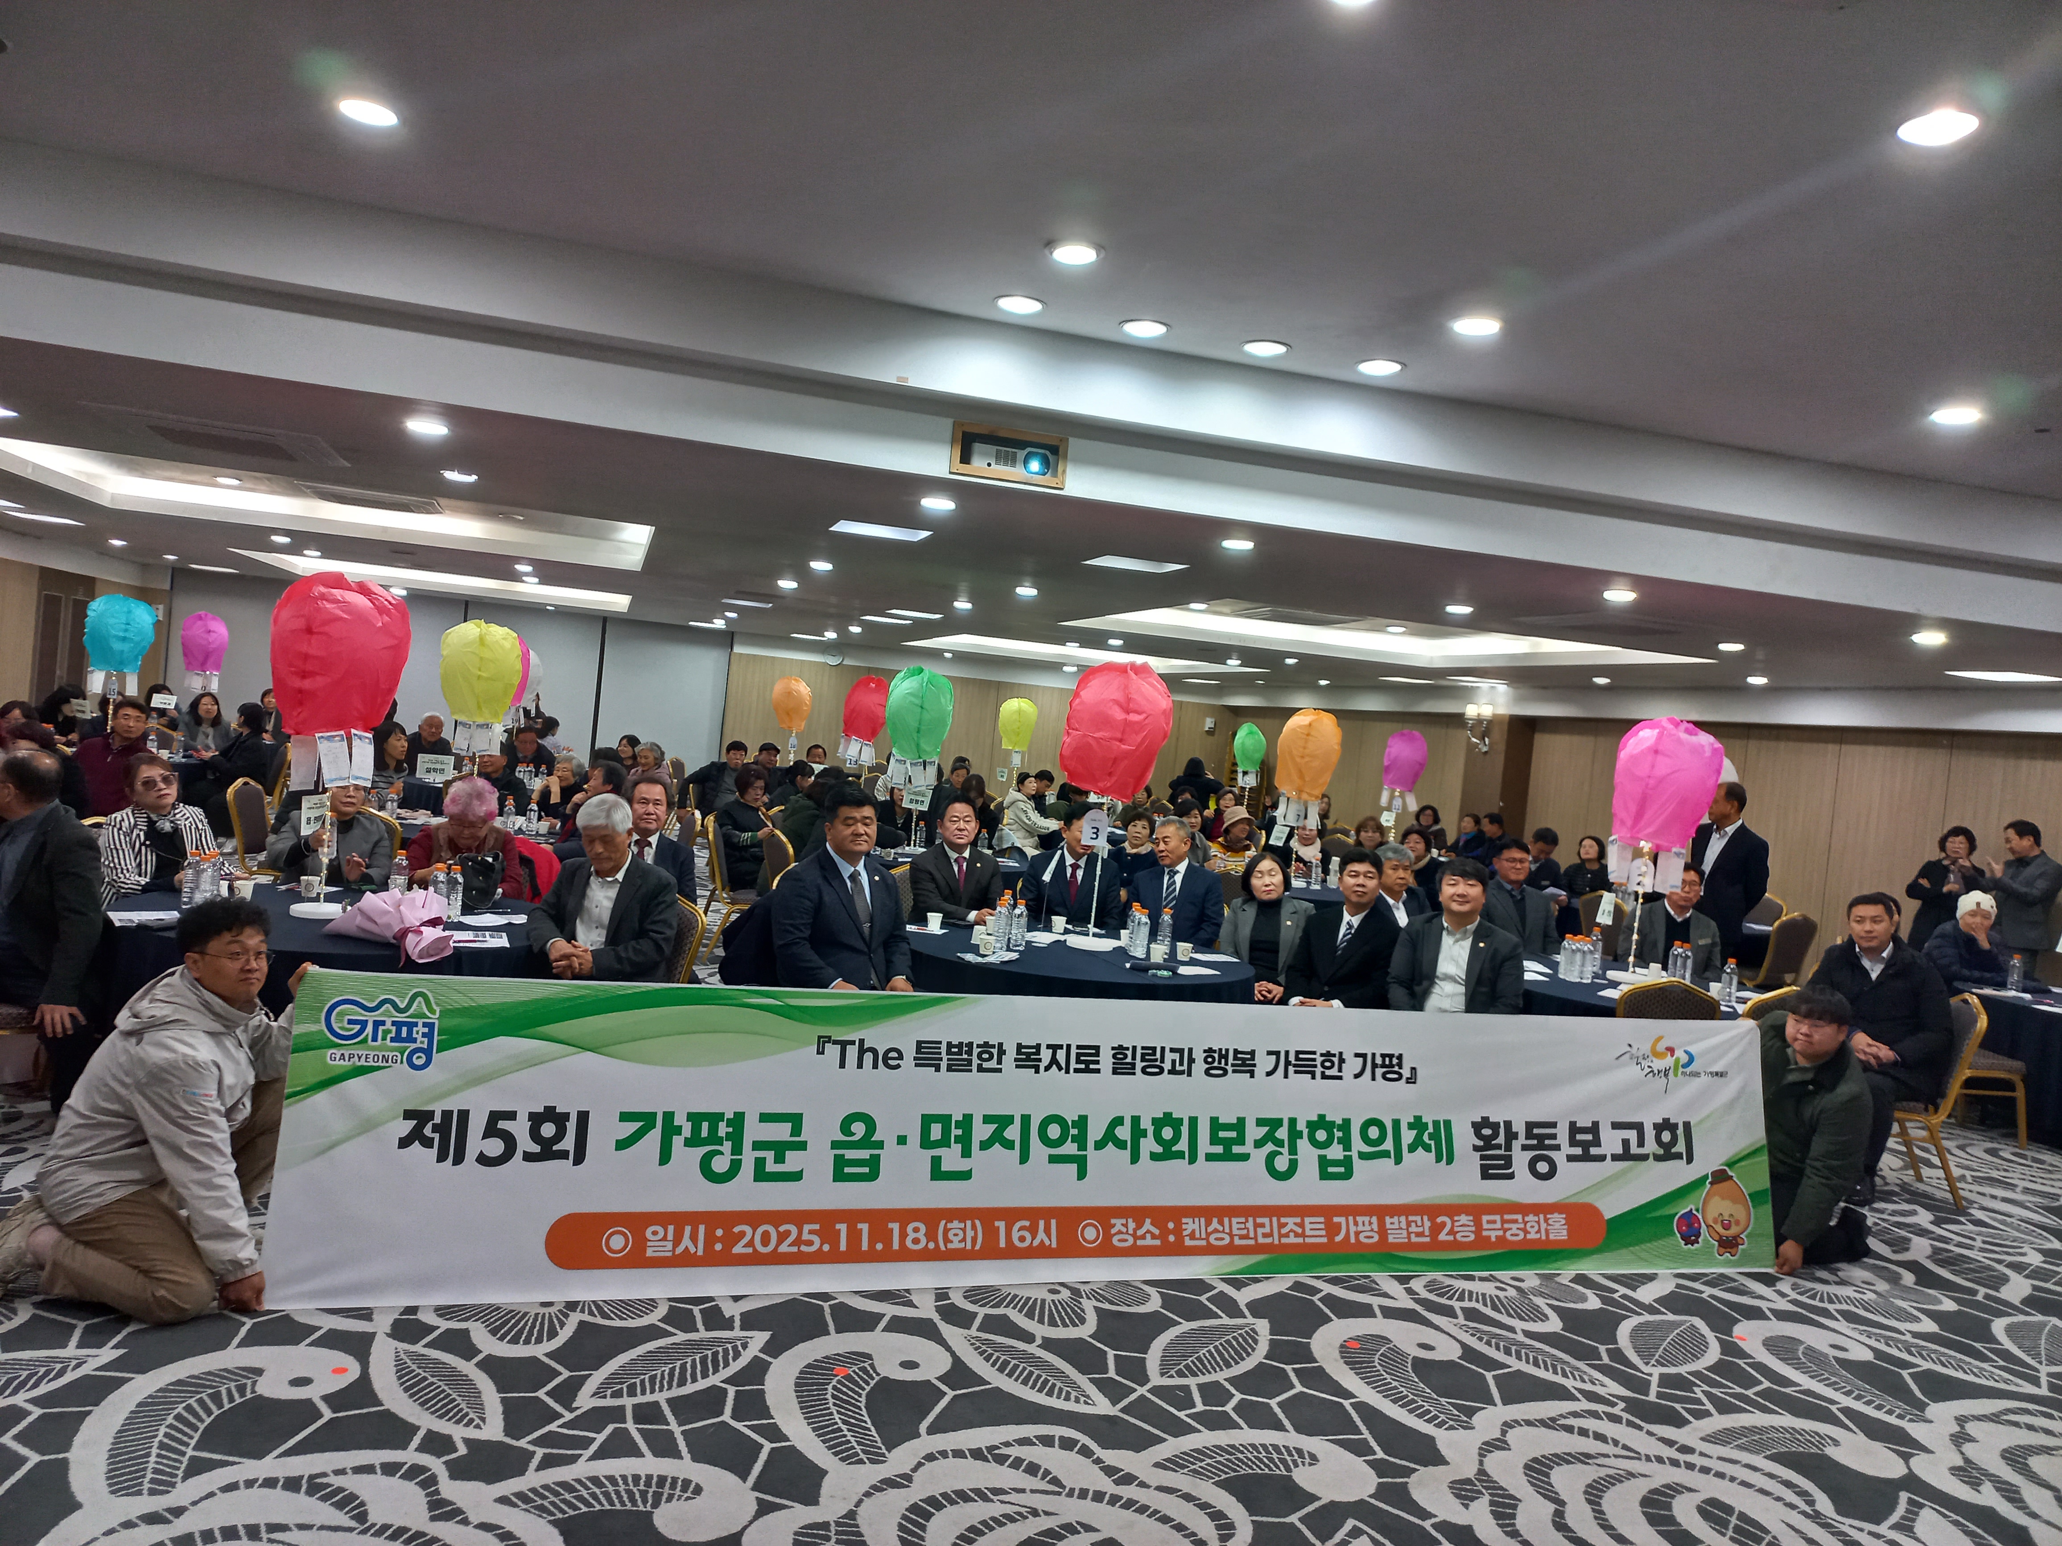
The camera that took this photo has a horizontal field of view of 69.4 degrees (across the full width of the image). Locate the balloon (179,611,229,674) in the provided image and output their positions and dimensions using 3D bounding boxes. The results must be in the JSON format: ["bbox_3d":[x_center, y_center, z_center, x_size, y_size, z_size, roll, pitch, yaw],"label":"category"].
[{"bbox_3d":[-9.157,-1.446,16.500,0.510,0.650,0.510,5,2,-17],"label":"balloon"}]

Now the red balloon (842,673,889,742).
[{"bbox_3d":[-1.555,-0.611,14.200,0.460,0.630,0.460,8,2,-6],"label":"red balloon"}]

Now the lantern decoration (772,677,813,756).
[{"bbox_3d":[-3.080,-0.752,19.300,0.500,0.980,0.500,5,2,-17],"label":"lantern decoration"}]

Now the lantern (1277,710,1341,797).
[{"bbox_3d":[2.019,-0.133,10.850,0.460,0.650,0.460,6,2,10],"label":"lantern"}]

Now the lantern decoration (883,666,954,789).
[{"bbox_3d":[-0.836,-0.339,11.200,0.500,0.910,0.500,5,2,-17],"label":"lantern decoration"}]

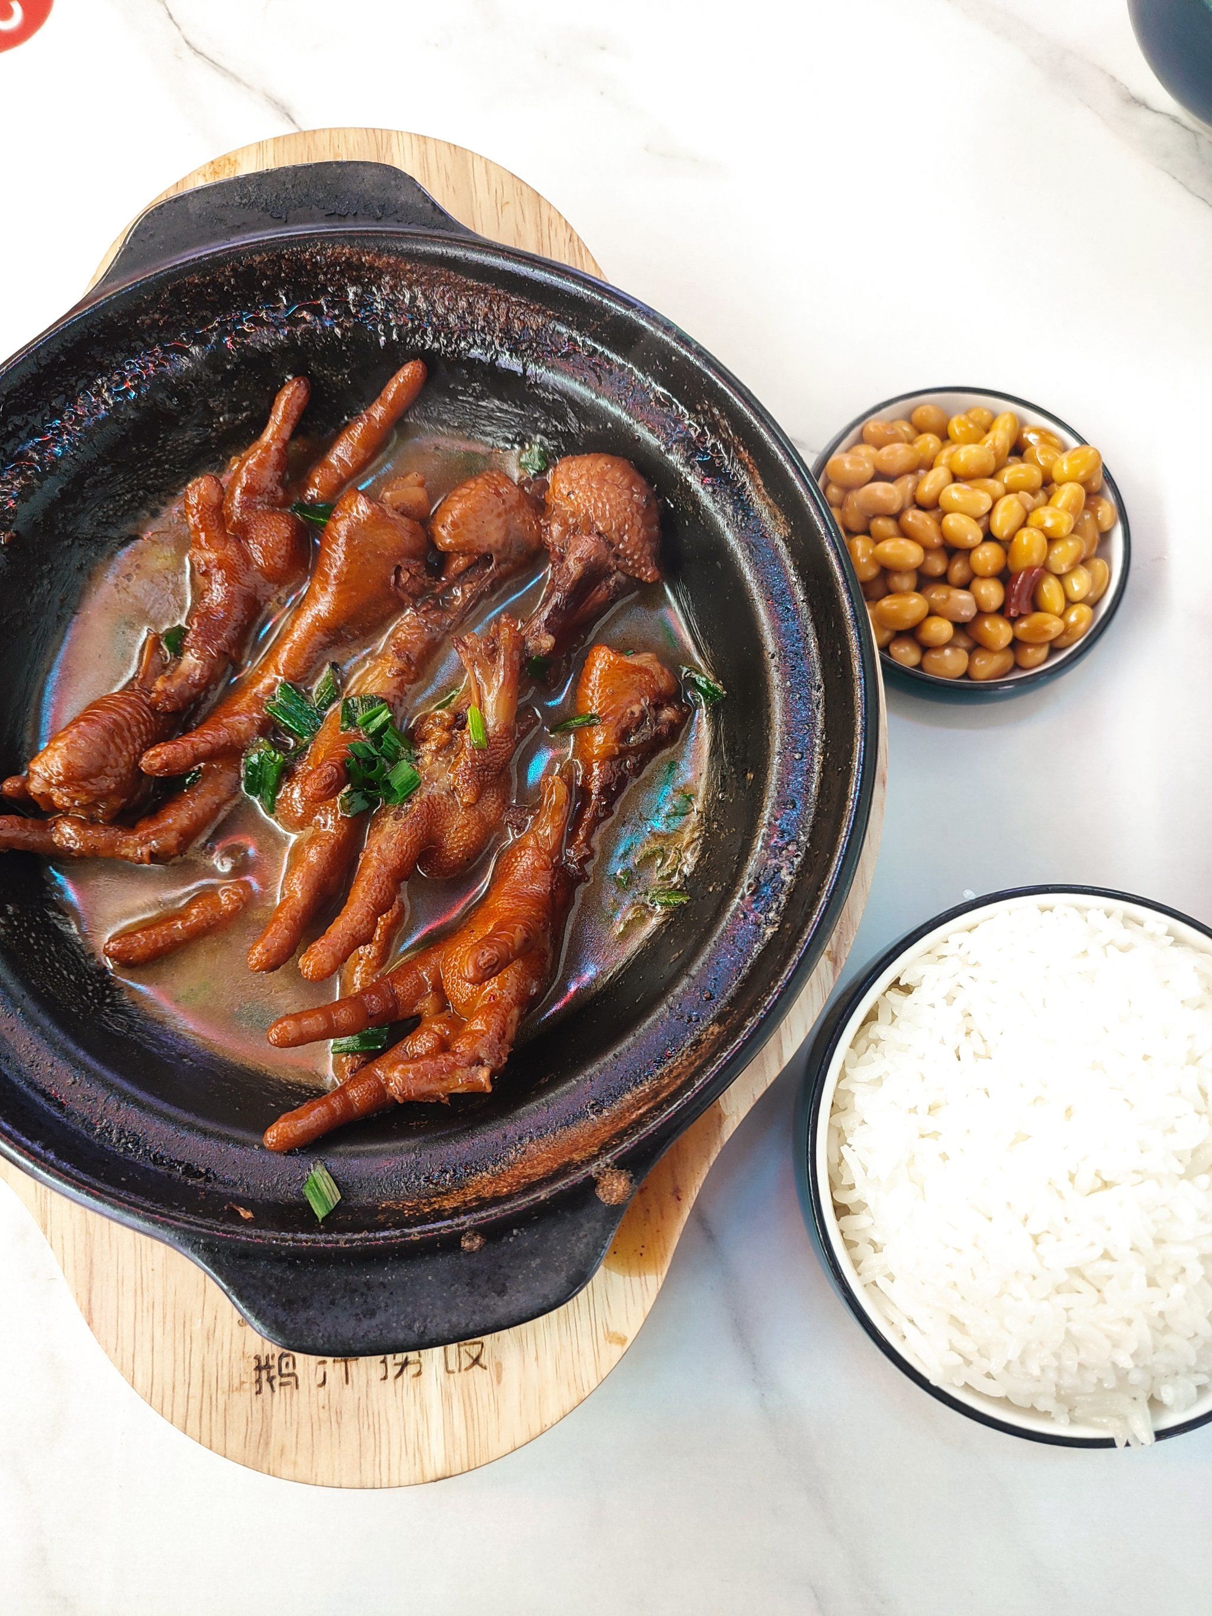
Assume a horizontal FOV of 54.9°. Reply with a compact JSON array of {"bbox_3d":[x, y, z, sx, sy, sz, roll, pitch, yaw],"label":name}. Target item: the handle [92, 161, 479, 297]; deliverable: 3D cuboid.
[{"bbox_3d":[-0.079,-0.142,0.294,0.094,0.017,0.030,-9,77,-2],"label":"handle"}]

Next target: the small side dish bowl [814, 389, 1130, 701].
[{"bbox_3d":[0.095,-0.069,0.326,0.086,0.038,0.086,0,77,0],"label":"small side dish bowl"}]

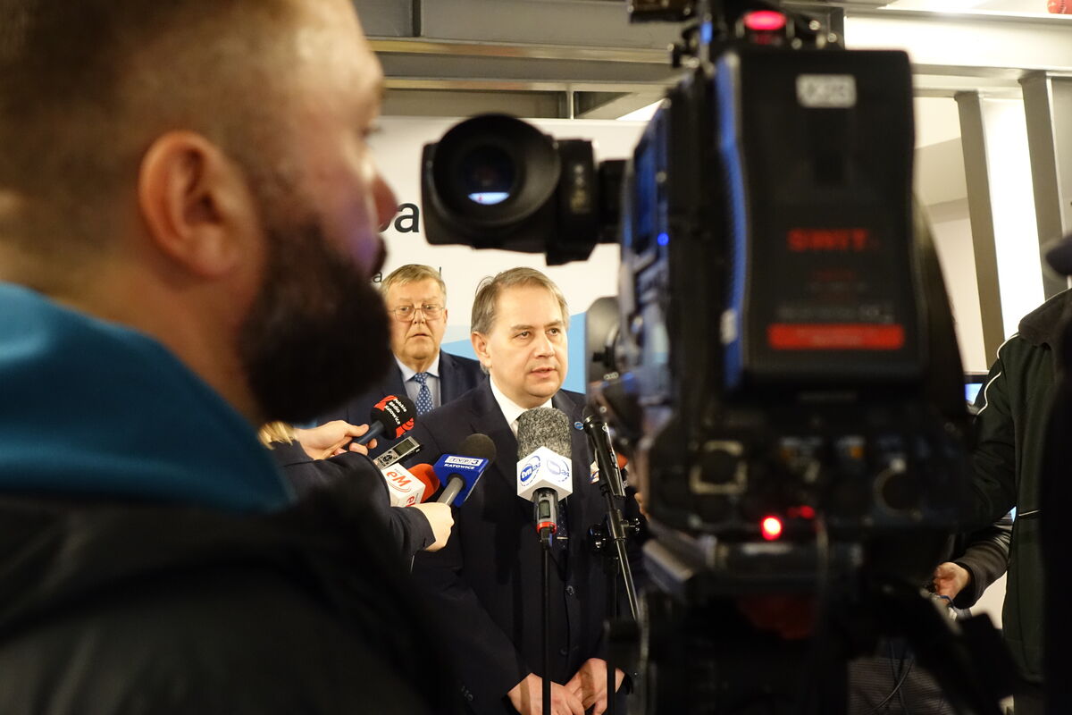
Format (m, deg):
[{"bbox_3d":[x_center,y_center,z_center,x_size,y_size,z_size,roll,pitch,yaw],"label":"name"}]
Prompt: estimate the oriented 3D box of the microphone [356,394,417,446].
[{"bbox_3d":[-0.259,0.121,2.755,0.072,0.072,0.200,-34,1,45],"label":"microphone"}]

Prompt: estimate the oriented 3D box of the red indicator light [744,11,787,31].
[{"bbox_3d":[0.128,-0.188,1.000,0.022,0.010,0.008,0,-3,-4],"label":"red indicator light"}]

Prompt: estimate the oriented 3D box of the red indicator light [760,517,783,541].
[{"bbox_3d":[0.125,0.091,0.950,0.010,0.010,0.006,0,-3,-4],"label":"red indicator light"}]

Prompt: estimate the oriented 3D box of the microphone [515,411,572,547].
[{"bbox_3d":[0.015,0.187,2.800,0.086,0.218,0.086,-5,-31,6],"label":"microphone"}]

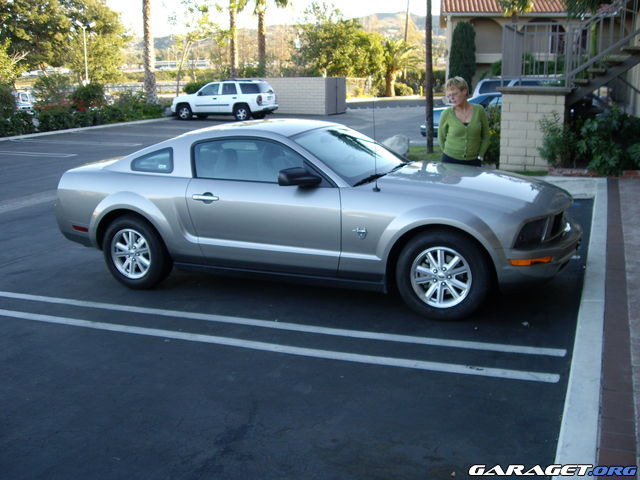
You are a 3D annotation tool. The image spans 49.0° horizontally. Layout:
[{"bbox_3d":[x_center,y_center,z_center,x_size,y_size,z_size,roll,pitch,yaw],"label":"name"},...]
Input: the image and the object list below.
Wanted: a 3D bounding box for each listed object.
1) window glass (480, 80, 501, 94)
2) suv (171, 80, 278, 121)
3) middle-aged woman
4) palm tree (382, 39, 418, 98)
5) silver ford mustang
[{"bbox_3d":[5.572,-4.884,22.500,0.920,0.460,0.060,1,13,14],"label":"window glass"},{"bbox_3d":[-4.466,-6.420,32.354,4.870,1.810,1.900,2,13,19],"label":"suv"},{"bbox_3d":[1.451,-0.785,7.122,0.530,1.700,0.340,0,12,8],"label":"middle-aged woman"},{"bbox_3d":[7.218,-15.468,63.000,3.400,5.200,3.400,-2,12,0],"label":"palm tree"},{"bbox_3d":[-0.126,-0.351,6.317,4.760,1.390,1.920,3,13,23],"label":"silver ford mustang"}]

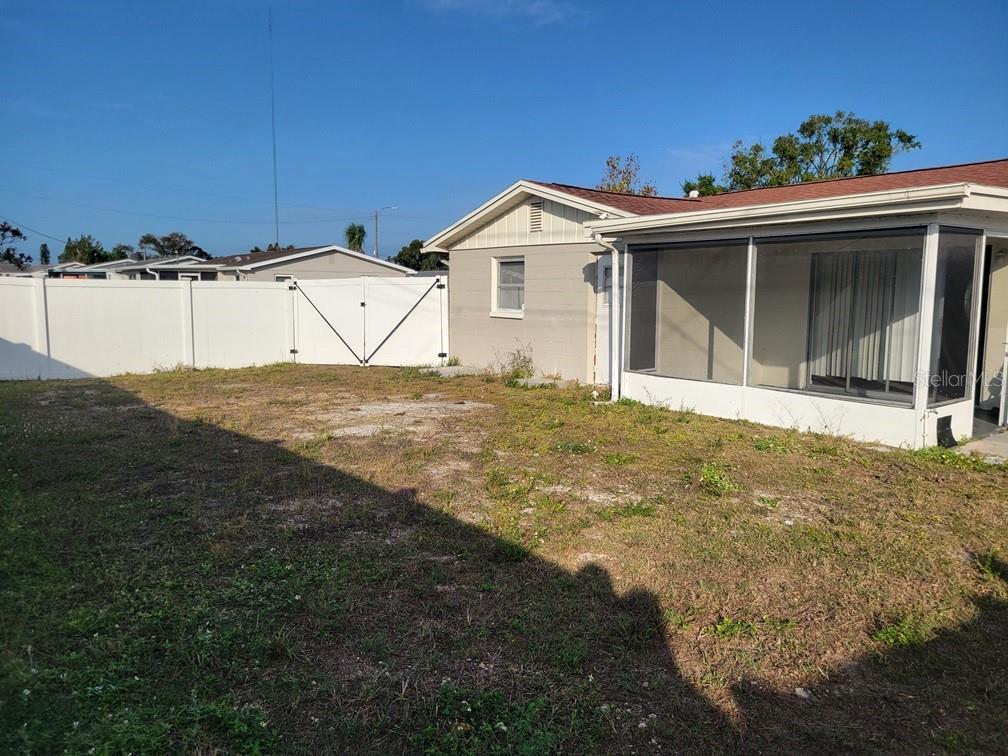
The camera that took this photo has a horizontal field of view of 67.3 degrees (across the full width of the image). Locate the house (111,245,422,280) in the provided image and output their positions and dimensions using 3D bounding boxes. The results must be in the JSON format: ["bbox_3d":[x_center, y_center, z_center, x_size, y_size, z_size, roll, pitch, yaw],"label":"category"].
[{"bbox_3d":[-13.624,-4.895,40.117,11.100,3.600,17.000,-4,8,-35],"label":"house"}]

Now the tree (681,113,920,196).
[{"bbox_3d":[11.531,-5.995,29.498,8.800,8.490,8.000,3,7,21],"label":"tree"}]

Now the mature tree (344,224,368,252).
[{"bbox_3d":[-16.416,-12.726,84.101,2.600,8.940,2.600,-1,7,-11],"label":"mature tree"}]

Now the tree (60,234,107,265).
[{"bbox_3d":[-48.177,-12.611,87.153,5.600,7.700,5.600,-3,8,-29],"label":"tree"}]

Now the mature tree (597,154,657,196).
[{"bbox_3d":[4.393,-4.813,27.626,3.200,6.510,3.200,1,7,9],"label":"mature tree"}]

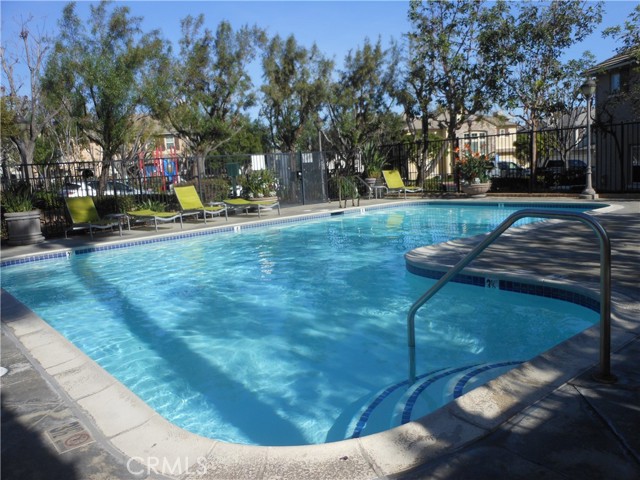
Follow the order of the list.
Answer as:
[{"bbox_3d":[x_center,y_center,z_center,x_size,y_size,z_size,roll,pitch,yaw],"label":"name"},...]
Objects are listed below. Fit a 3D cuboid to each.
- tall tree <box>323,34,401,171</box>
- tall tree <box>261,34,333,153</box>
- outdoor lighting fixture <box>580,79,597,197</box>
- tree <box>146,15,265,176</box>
[{"bbox_3d":[1.666,-4.693,19.963,2.900,5.908,2.900,-3,8,5],"label":"tall tree"},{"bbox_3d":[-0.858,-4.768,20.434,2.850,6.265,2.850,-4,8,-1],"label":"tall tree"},{"bbox_3d":[6.388,-2.393,12.317,0.380,2.812,0.380,0,9,27],"label":"outdoor lighting fixture"},{"bbox_3d":[-3.704,-4.095,17.169,3.850,6.210,3.600,-5,8,-11],"label":"tree"}]

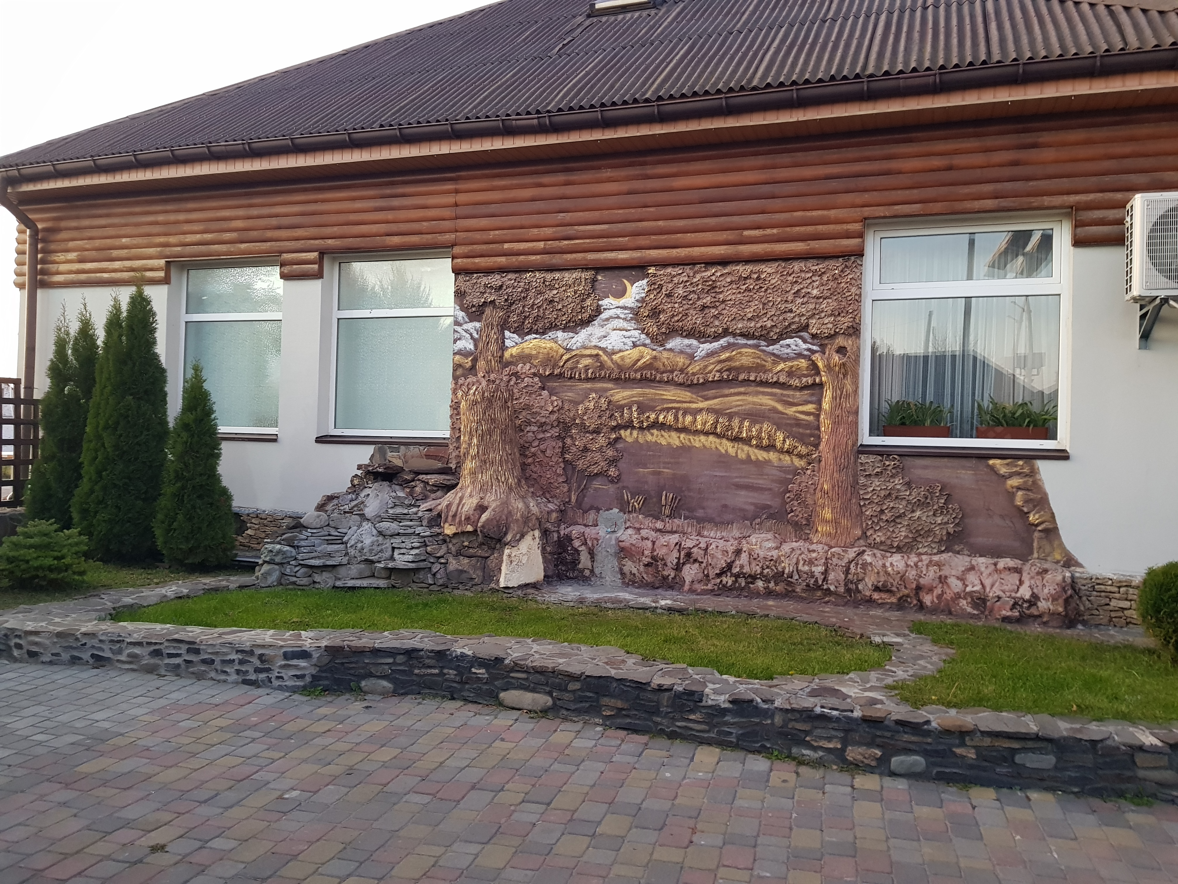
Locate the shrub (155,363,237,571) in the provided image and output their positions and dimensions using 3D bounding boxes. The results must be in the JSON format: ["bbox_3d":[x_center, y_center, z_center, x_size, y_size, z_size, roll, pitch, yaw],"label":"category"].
[{"bbox_3d":[-3.802,0.207,8.570,0.740,1.970,0.740,2,0,20],"label":"shrub"}]

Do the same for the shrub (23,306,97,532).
[{"bbox_3d":[-5.006,-0.140,8.518,0.750,2.381,0.730,1,-1,18],"label":"shrub"}]

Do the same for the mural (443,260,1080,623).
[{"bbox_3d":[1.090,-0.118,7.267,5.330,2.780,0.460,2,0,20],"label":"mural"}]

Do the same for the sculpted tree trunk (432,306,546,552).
[{"bbox_3d":[-0.868,-0.170,7.779,1.020,2.150,0.480,2,0,20],"label":"sculpted tree trunk"}]

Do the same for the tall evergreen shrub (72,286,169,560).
[{"bbox_3d":[-4.675,-0.193,8.944,0.900,2.750,0.860,2,0,20],"label":"tall evergreen shrub"}]

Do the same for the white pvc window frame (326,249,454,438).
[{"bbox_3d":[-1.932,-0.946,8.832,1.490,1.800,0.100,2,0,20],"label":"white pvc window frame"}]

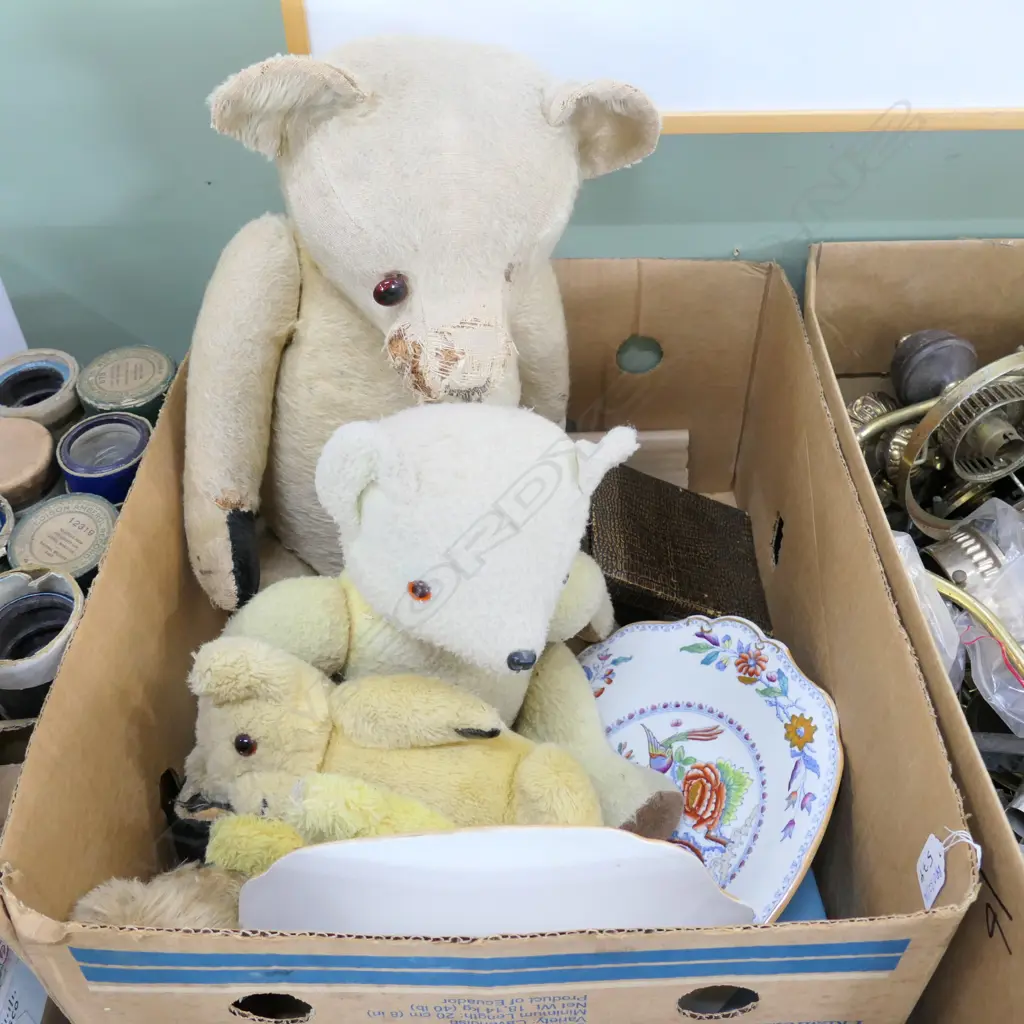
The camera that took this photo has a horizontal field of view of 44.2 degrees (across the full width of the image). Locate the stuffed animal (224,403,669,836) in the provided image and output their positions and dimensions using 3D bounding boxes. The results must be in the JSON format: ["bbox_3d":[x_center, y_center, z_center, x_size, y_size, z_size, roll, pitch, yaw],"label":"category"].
[{"bbox_3d":[-0.042,0.059,0.733,0.235,0.270,0.215,-13,45,-12],"label":"stuffed animal"}]

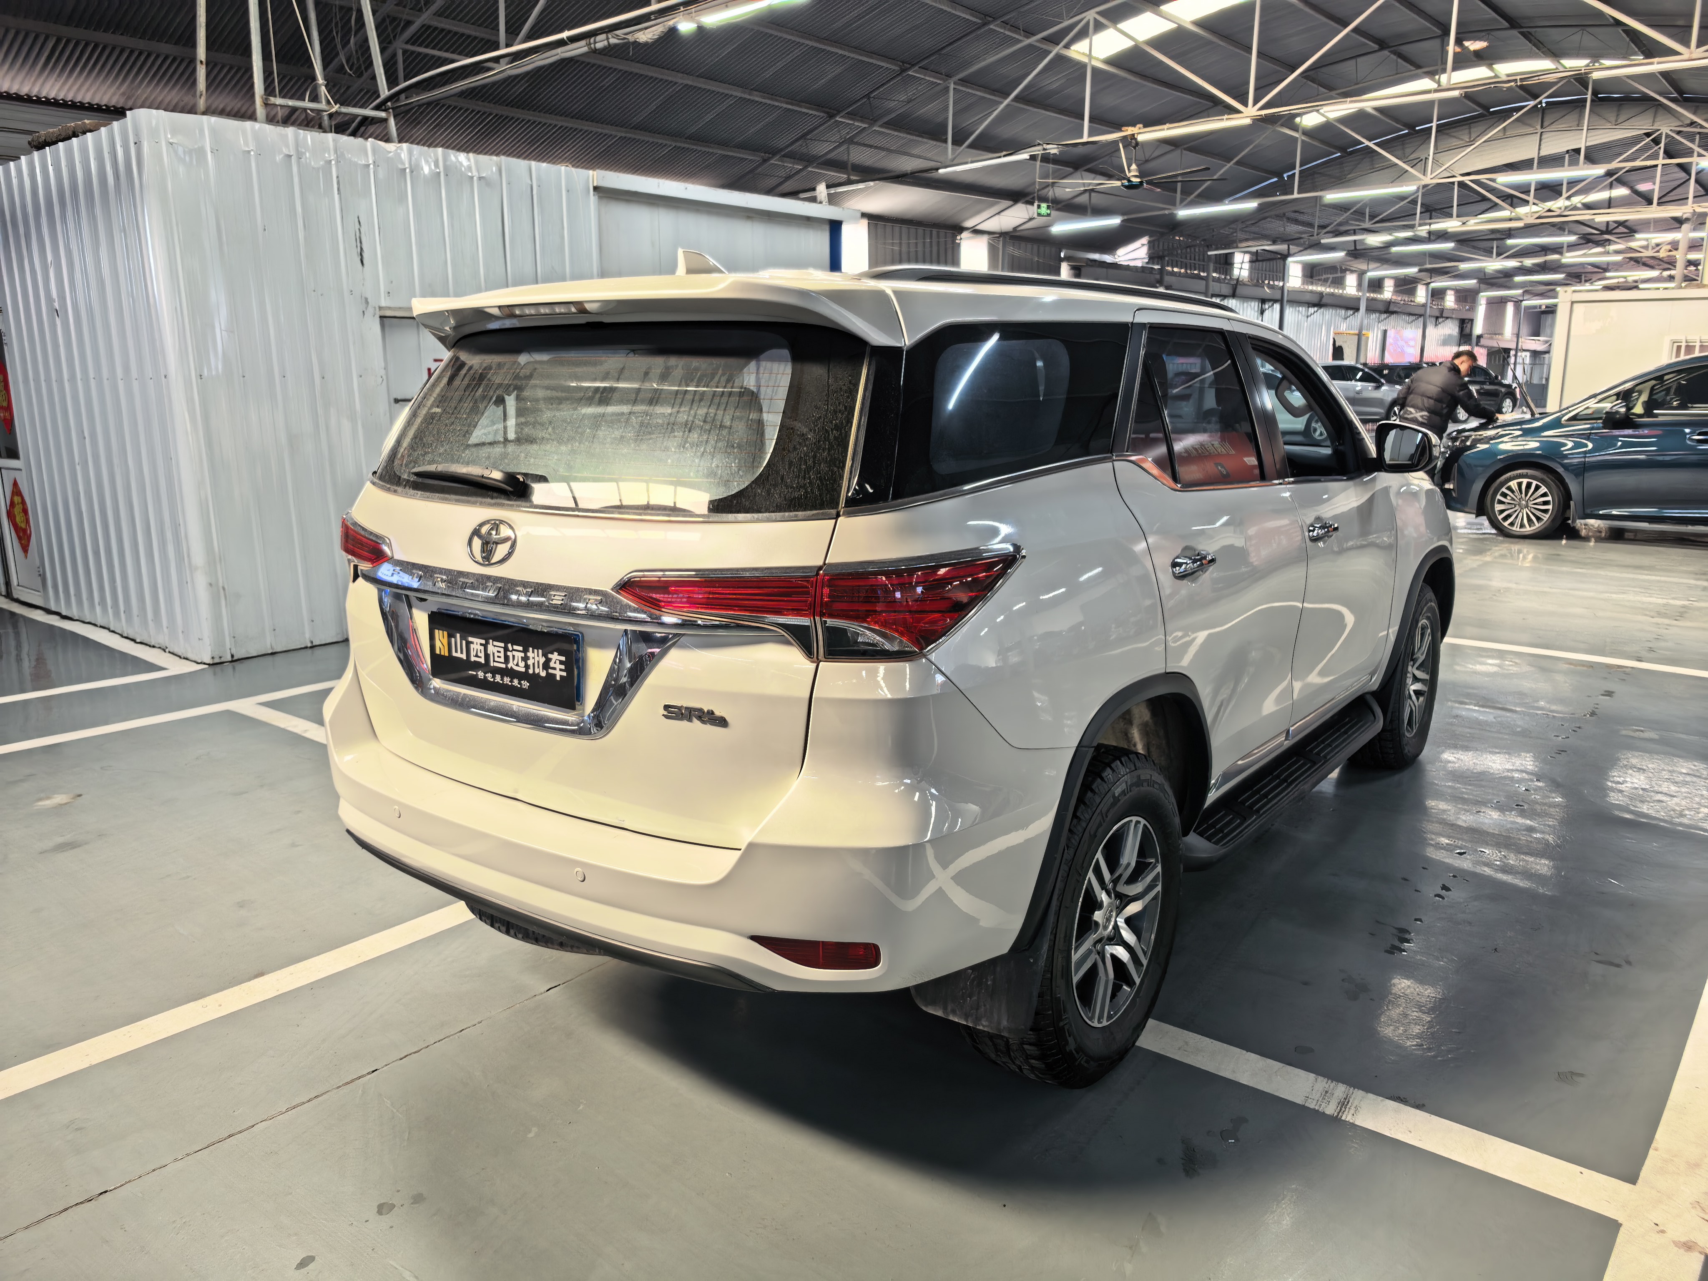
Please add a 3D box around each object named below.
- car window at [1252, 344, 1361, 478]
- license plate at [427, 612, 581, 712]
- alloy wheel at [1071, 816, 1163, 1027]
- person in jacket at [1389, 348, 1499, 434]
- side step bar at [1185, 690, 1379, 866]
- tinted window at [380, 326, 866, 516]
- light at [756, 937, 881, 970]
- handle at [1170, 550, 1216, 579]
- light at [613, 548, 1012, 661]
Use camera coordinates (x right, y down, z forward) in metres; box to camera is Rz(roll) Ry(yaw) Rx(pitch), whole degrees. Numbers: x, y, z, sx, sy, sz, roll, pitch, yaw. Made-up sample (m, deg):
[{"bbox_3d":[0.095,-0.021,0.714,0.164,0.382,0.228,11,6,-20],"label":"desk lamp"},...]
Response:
[{"bbox_3d":[1.408,-0.711,3.675,0.050,0.431,0.786,-12,2,39],"label":"car window"},{"bbox_3d":[-0.685,0.035,2.287,0.450,0.142,0.020,9,12,37],"label":"license plate"},{"bbox_3d":[0.532,0.620,2.708,0.190,0.475,0.475,9,16,37],"label":"alloy wheel"},{"bbox_3d":[6.047,-2.034,12.100,0.850,1.800,0.620,-4,13,-17],"label":"person in jacket"},{"bbox_3d":[1.308,0.399,3.624,0.200,0.100,1.600,9,16,37],"label":"side step bar"},{"bbox_3d":[-0.563,-0.429,2.349,1.380,0.415,0.125,9,-23,37],"label":"tinted window"},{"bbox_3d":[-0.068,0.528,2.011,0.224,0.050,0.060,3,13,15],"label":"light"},{"bbox_3d":[0.764,-0.172,2.664,0.050,0.047,0.220,9,16,37],"label":"handle"},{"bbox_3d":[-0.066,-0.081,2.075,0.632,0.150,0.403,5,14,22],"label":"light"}]

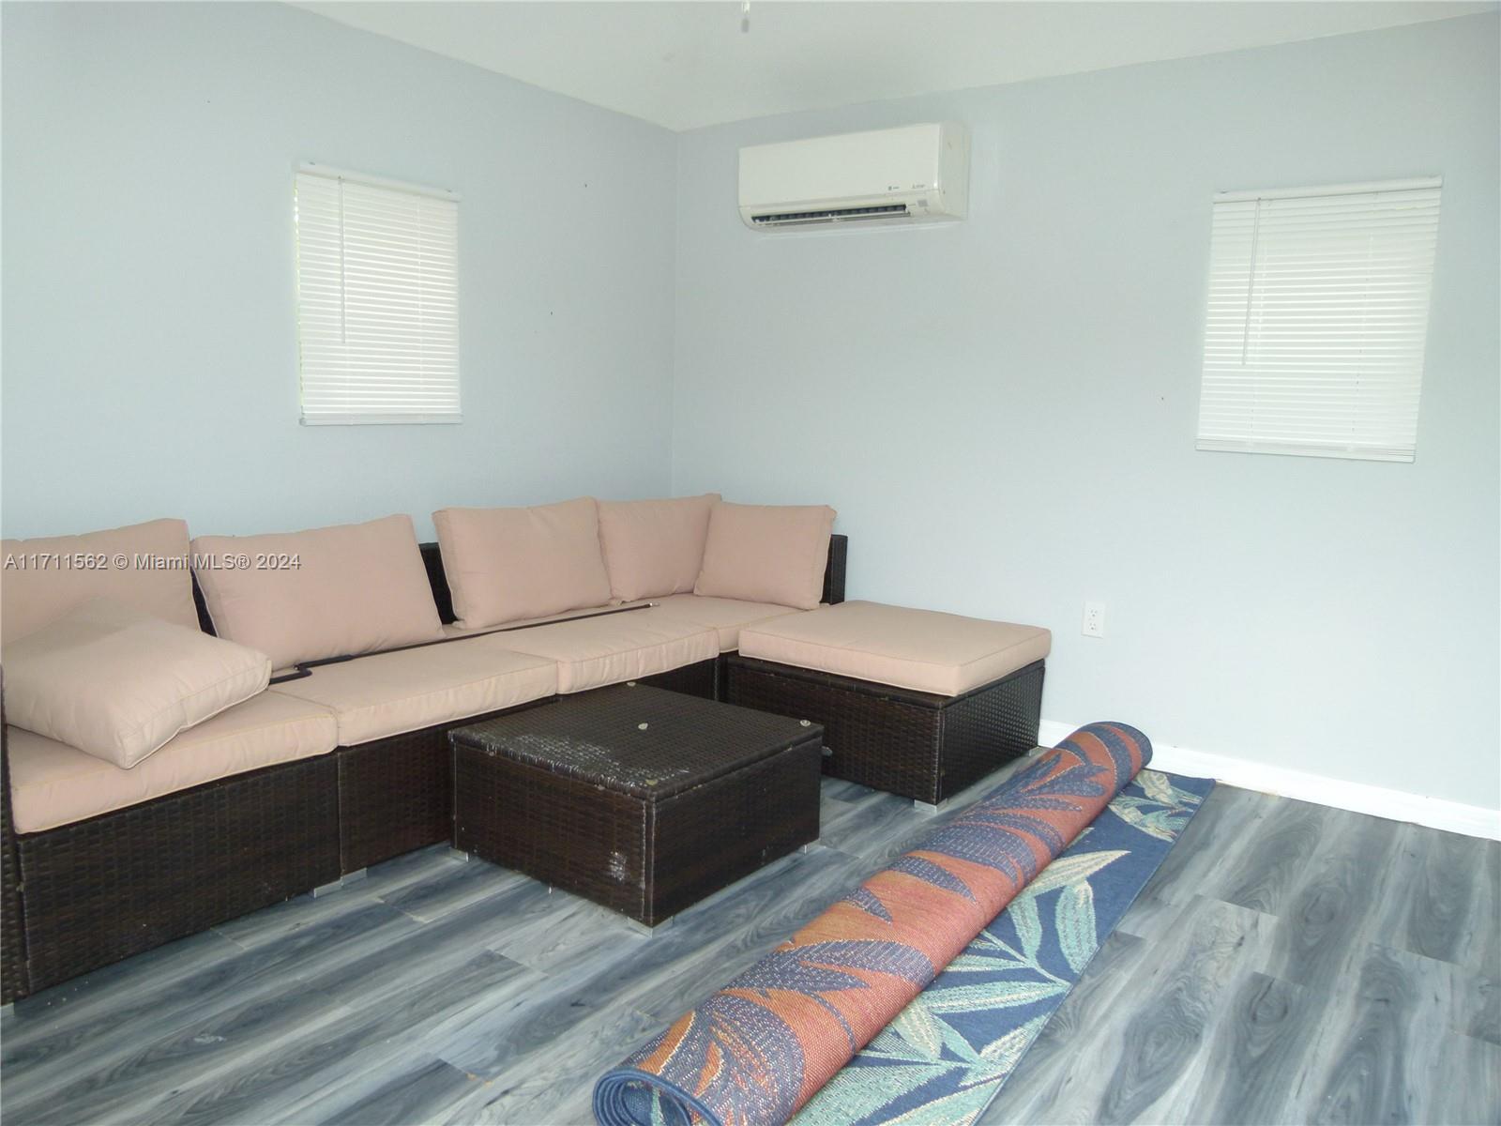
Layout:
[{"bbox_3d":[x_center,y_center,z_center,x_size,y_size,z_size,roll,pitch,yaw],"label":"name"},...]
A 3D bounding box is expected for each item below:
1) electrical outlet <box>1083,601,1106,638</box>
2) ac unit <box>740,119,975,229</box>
[{"bbox_3d":[1.151,0.191,3.632,0.070,0.115,0.010,7,11,34],"label":"electrical outlet"},{"bbox_3d":[0.352,-1.349,3.831,0.800,0.290,0.236,7,11,34],"label":"ac unit"}]

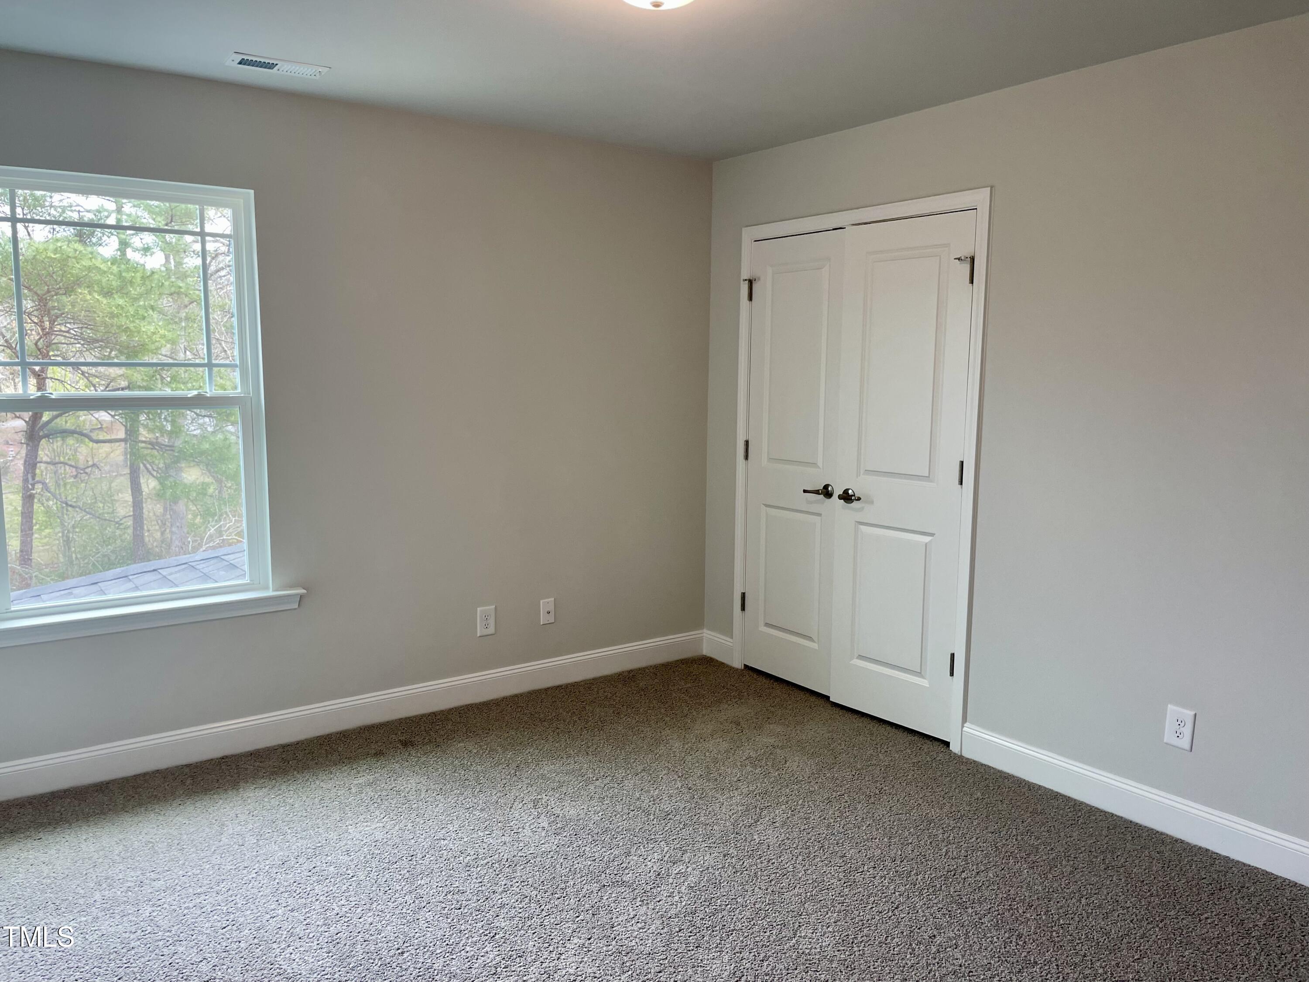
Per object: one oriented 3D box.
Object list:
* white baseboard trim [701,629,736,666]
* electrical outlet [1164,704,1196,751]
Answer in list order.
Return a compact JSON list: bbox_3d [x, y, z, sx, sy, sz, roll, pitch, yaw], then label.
[{"bbox_3d":[0.330,0.790,4.951,0.016,0.137,0.233,-5,9,-35],"label":"white baseboard trim"},{"bbox_3d":[1.653,0.745,3.088,0.009,0.126,0.082,-5,9,-35],"label":"electrical outlet"}]

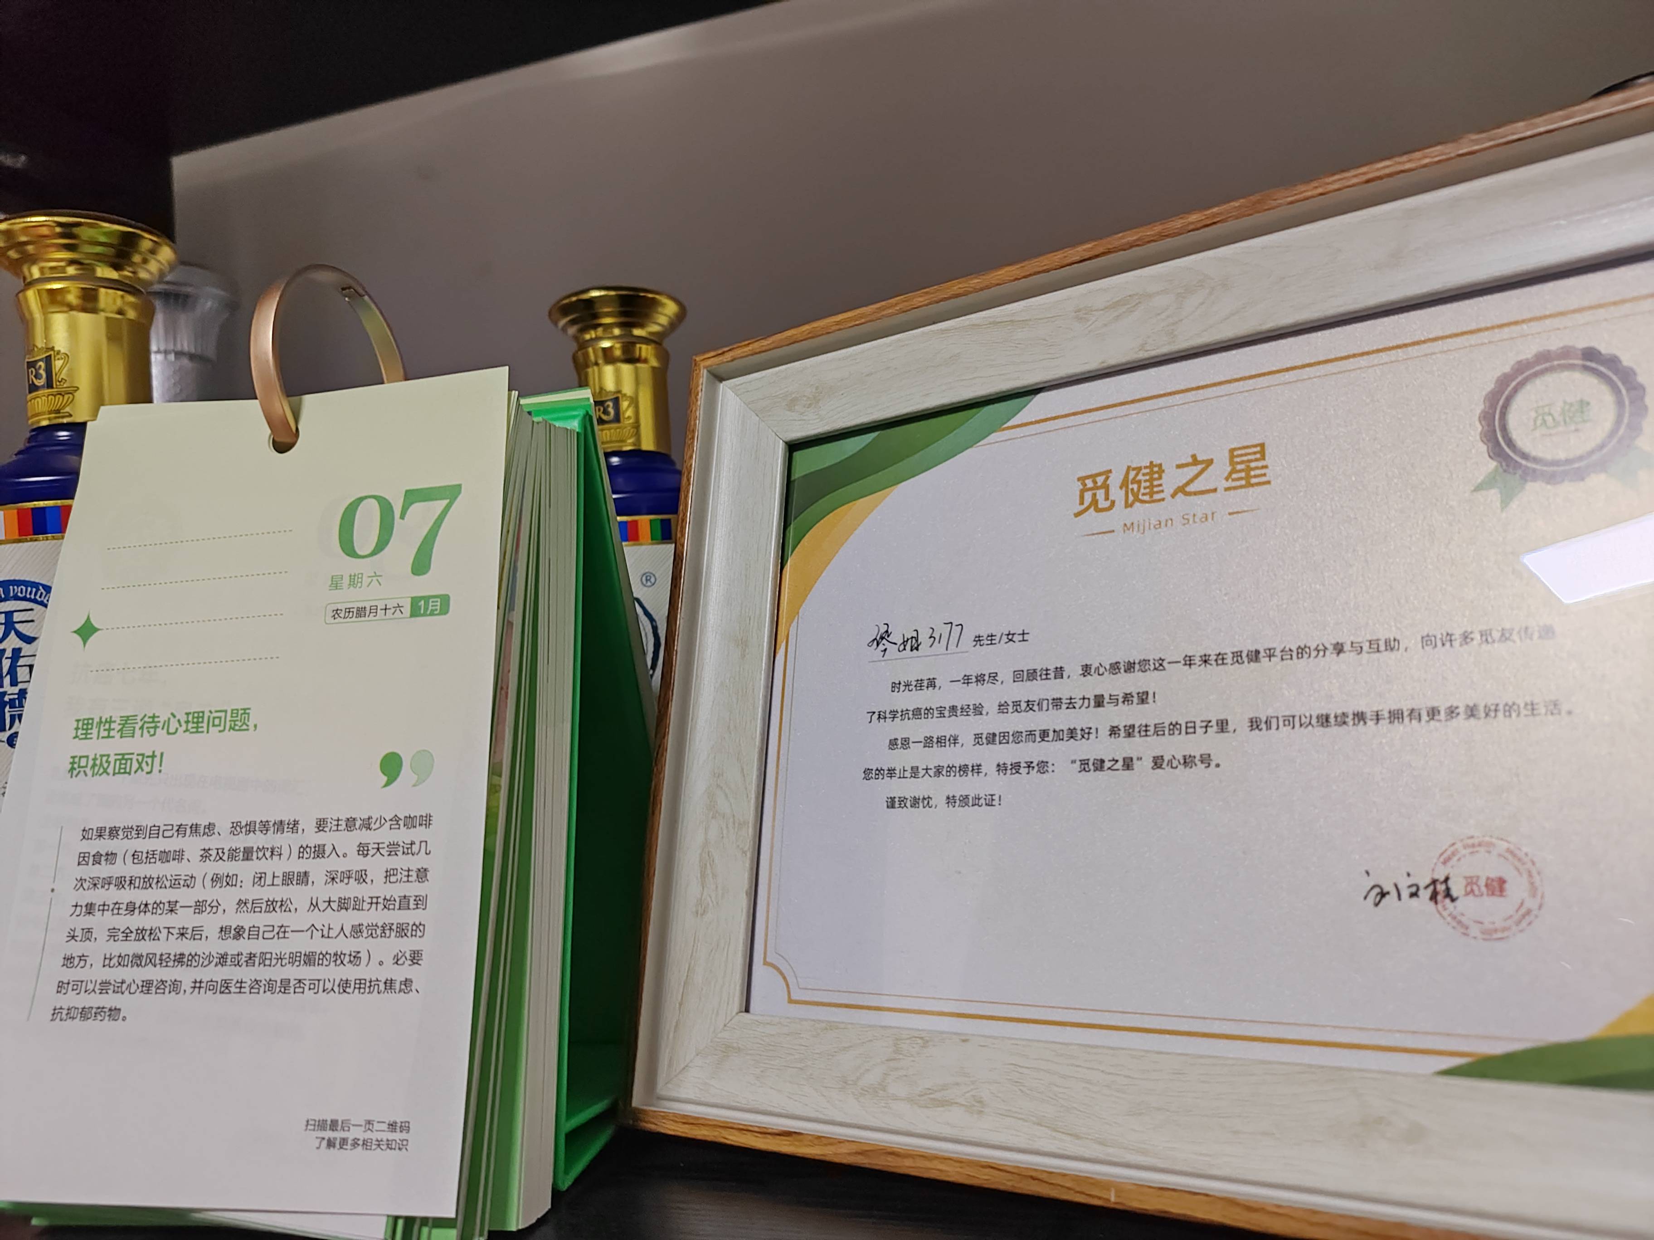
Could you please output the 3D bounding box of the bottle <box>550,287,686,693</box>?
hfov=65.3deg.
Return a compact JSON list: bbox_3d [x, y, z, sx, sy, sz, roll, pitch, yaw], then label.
[{"bbox_3d":[-0.069,0.007,0.476,0.066,0.251,0.066,-5,-4,15],"label":"bottle"}]

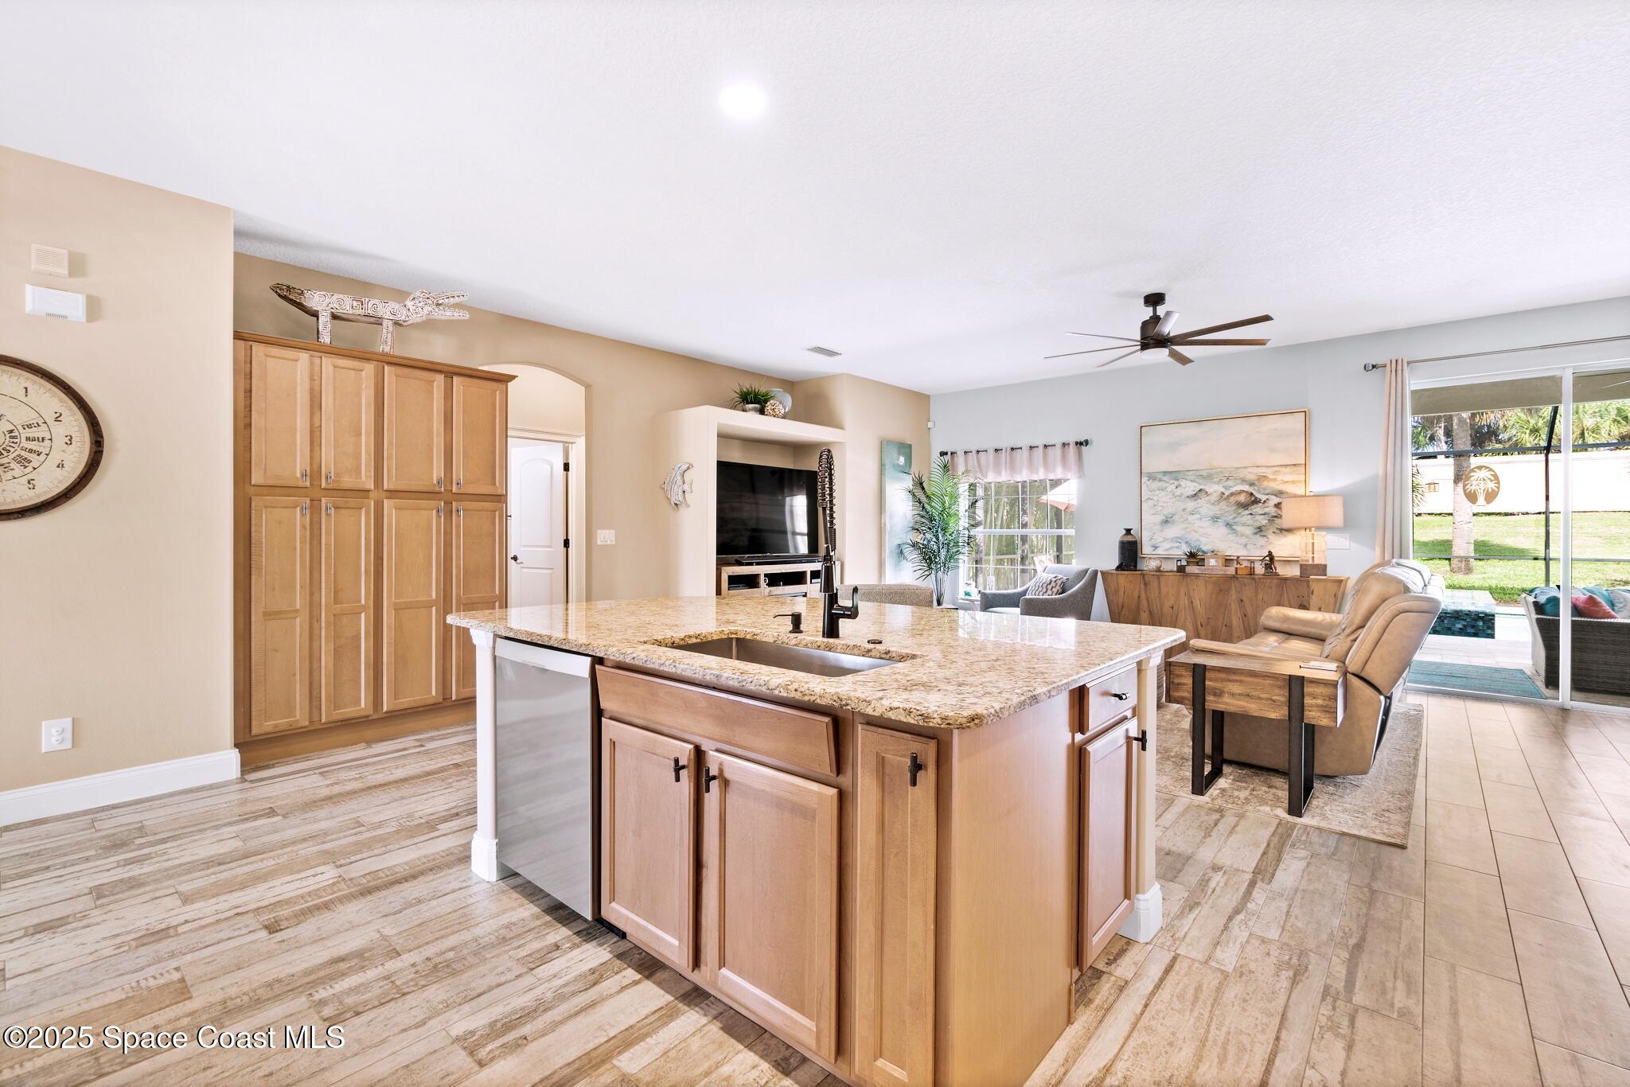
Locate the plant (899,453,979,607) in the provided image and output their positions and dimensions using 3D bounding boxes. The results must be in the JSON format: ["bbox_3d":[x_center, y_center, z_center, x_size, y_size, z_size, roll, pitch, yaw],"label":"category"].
[{"bbox_3d":[1.349,0.065,7.273,0.770,2.010,0.770,0,1,0],"label":"plant"}]

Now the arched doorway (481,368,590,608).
[{"bbox_3d":[-2.144,-0.111,5.227,0.140,2.495,0.910,1,2,42],"label":"arched doorway"}]

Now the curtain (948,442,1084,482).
[{"bbox_3d":[2.098,-0.849,7.262,1.530,0.370,0.090,1,2,41],"label":"curtain"}]

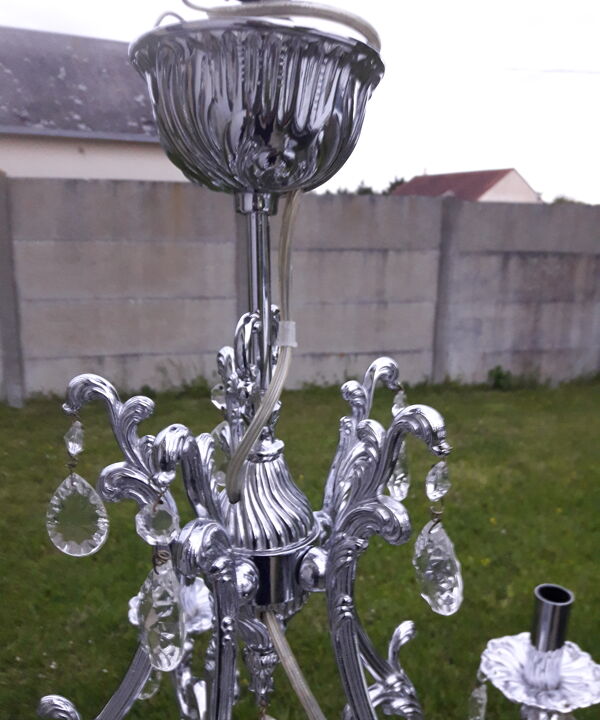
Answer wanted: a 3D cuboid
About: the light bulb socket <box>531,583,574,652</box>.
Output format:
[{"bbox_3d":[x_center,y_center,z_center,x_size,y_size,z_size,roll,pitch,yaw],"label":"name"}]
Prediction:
[{"bbox_3d":[0.176,0.183,0.456,0.026,0.039,0.026,3,12,0],"label":"light bulb socket"}]

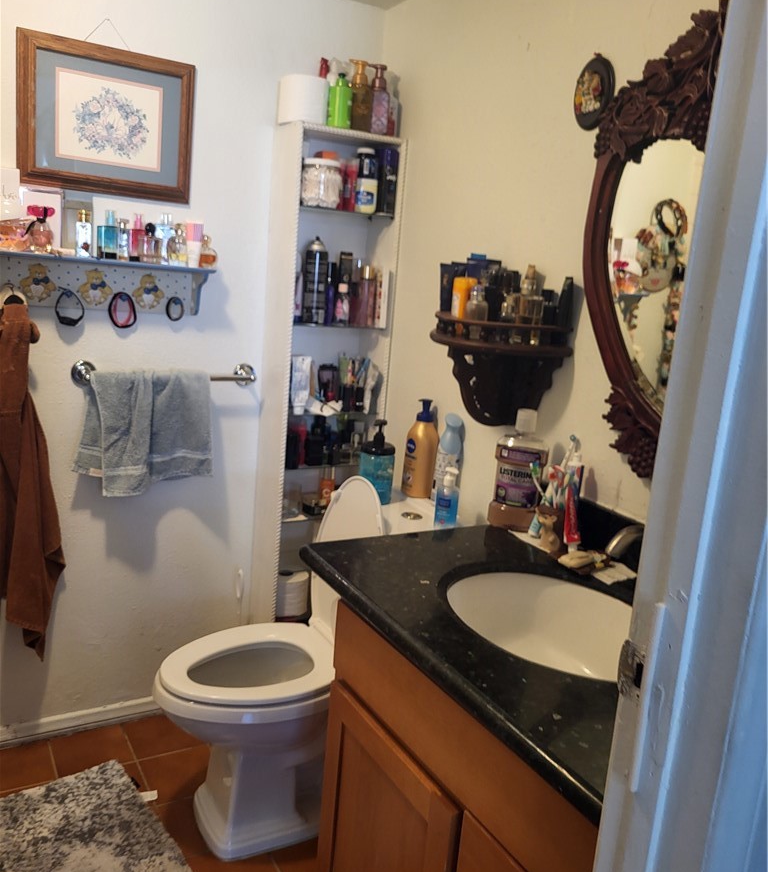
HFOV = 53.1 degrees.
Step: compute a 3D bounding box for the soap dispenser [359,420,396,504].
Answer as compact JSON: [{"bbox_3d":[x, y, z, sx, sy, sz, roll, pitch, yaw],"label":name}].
[{"bbox_3d":[-0.016,0.065,1.958,0.087,0.218,0.068,2,12,-12],"label":"soap dispenser"}]

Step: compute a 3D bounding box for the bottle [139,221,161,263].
[{"bbox_3d":[-0.589,-0.485,1.936,0.048,0.103,0.038,-3,15,-31],"label":"bottle"}]

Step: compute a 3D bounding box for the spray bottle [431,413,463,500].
[{"bbox_3d":[0.163,0.067,1.987,0.064,0.236,0.060,4,12,-1],"label":"spray bottle"}]

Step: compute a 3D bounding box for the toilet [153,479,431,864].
[{"bbox_3d":[-0.193,0.530,1.901,0.734,0.852,0.405,-2,13,-30],"label":"toilet"}]

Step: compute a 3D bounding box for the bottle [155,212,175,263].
[{"bbox_3d":[-0.568,-0.509,1.991,0.049,0.130,0.032,-3,15,-31],"label":"bottle"}]

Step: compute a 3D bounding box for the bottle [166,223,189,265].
[{"bbox_3d":[-0.540,-0.499,2.022,0.053,0.105,0.036,-1,13,-25],"label":"bottle"}]

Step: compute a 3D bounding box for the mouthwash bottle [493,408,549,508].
[{"bbox_3d":[0.286,0.069,1.614,0.110,0.256,0.074,8,12,18],"label":"mouthwash bottle"}]

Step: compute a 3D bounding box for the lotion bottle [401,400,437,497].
[{"bbox_3d":[0.102,0.043,2.064,0.092,0.256,0.060,14,15,40],"label":"lotion bottle"}]

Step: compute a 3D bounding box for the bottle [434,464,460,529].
[{"bbox_3d":[0.151,0.144,1.814,0.056,0.146,0.038,7,12,14],"label":"bottle"}]

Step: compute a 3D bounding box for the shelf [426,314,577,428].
[{"bbox_3d":[0.211,-0.145,1.777,0.174,0.265,0.428,-3,15,-31],"label":"shelf"}]

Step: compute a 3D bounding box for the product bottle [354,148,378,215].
[{"bbox_3d":[-0.050,-0.727,2.190,0.064,0.178,0.064,5,12,-1],"label":"product bottle"}]

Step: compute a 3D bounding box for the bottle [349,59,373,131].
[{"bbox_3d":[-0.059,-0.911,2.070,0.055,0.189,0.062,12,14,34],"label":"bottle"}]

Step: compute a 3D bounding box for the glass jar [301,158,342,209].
[{"bbox_3d":[-0.168,-0.669,2.062,0.107,0.127,0.107,5,12,-1],"label":"glass jar"}]

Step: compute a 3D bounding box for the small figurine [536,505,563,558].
[{"bbox_3d":[0.332,0.187,1.539,0.048,0.098,0.044,2,12,-11],"label":"small figurine"}]

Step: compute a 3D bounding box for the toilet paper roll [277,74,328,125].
[{"bbox_3d":[-0.205,-0.847,1.960,0.127,0.110,0.127,5,12,-1],"label":"toilet paper roll"}]

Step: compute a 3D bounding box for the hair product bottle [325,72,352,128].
[{"bbox_3d":[-0.120,-0.909,2.107,0.064,0.149,0.048,1,12,-16],"label":"hair product bottle"}]

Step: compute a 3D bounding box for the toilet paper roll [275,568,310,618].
[{"bbox_3d":[-0.295,0.471,2.303,0.132,0.109,0.132,4,11,-1],"label":"toilet paper roll"}]

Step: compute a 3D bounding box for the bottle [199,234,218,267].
[{"bbox_3d":[-0.463,-0.487,2.030,0.045,0.085,0.032,-3,15,-31],"label":"bottle"}]

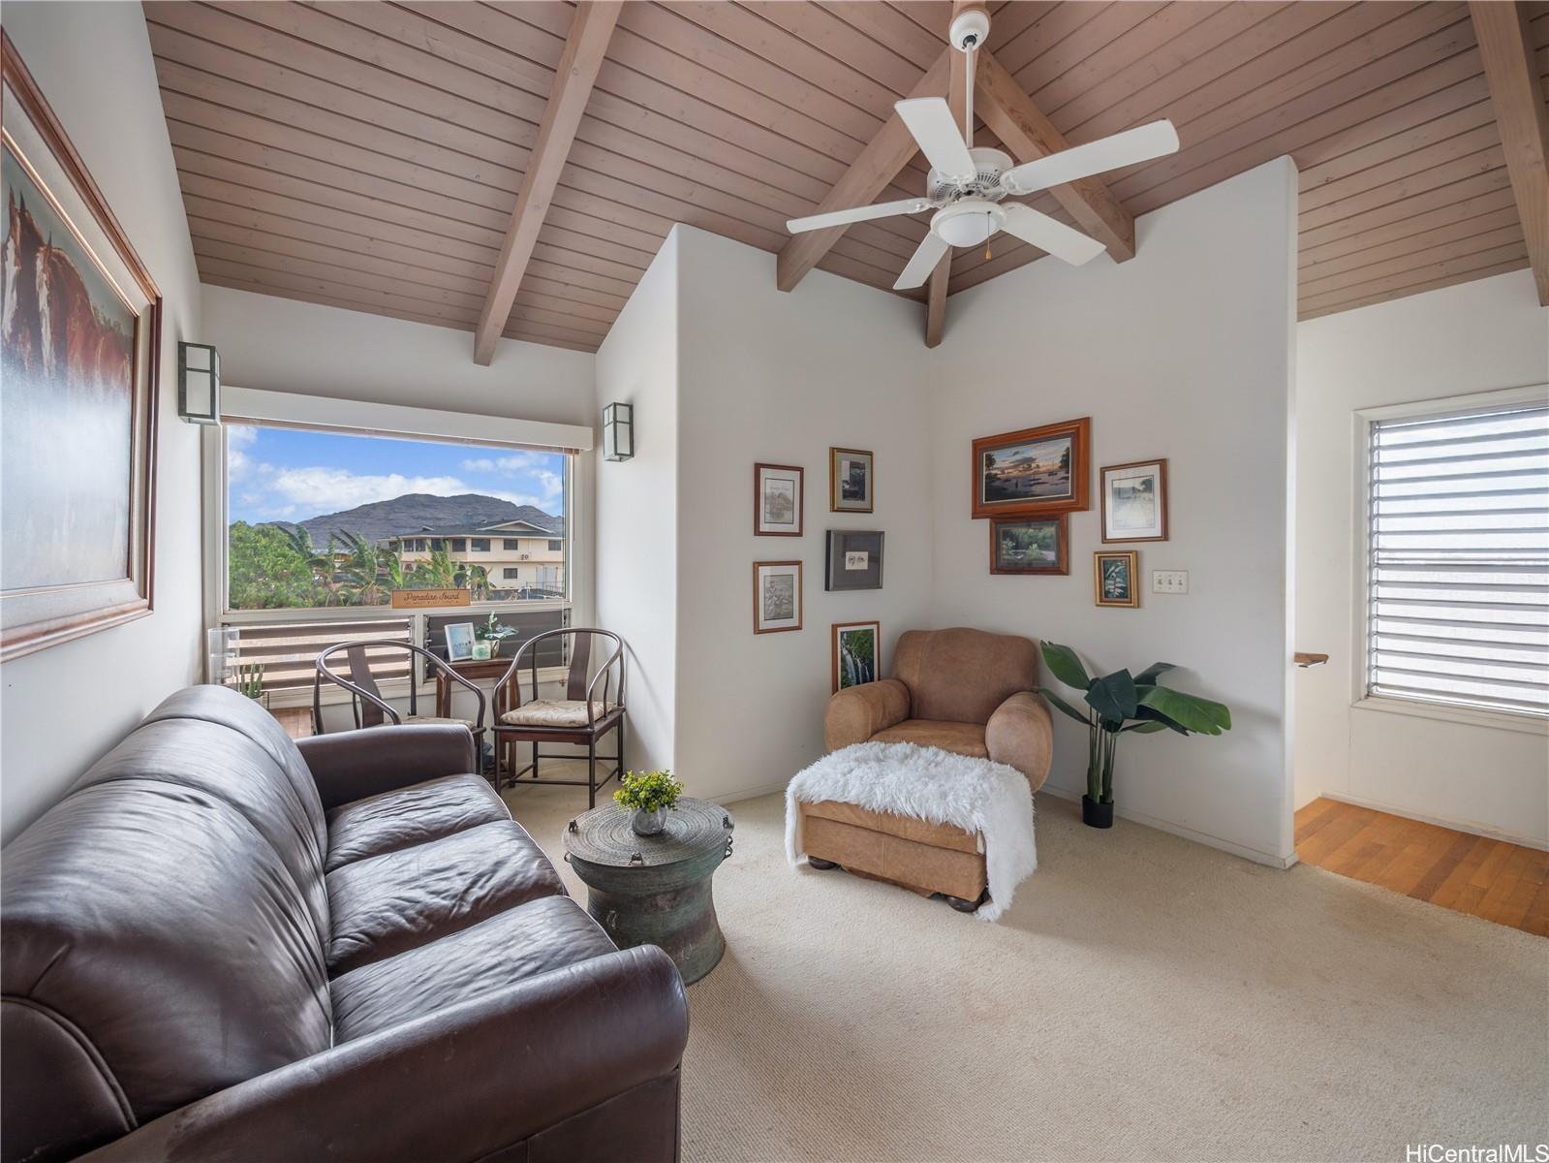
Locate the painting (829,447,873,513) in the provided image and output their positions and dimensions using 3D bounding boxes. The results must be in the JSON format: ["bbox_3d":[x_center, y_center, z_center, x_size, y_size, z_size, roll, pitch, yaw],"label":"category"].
[{"bbox_3d":[0.483,-0.622,3.881,0.330,0.385,0.030,-2,3,-34],"label":"painting"}]

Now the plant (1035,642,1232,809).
[{"bbox_3d":[1.692,0.788,3.077,0.440,0.880,0.880,-2,3,-34],"label":"plant"}]

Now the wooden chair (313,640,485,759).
[{"bbox_3d":[-1.964,0.805,3.330,0.532,0.972,0.615,0,1,15],"label":"wooden chair"}]

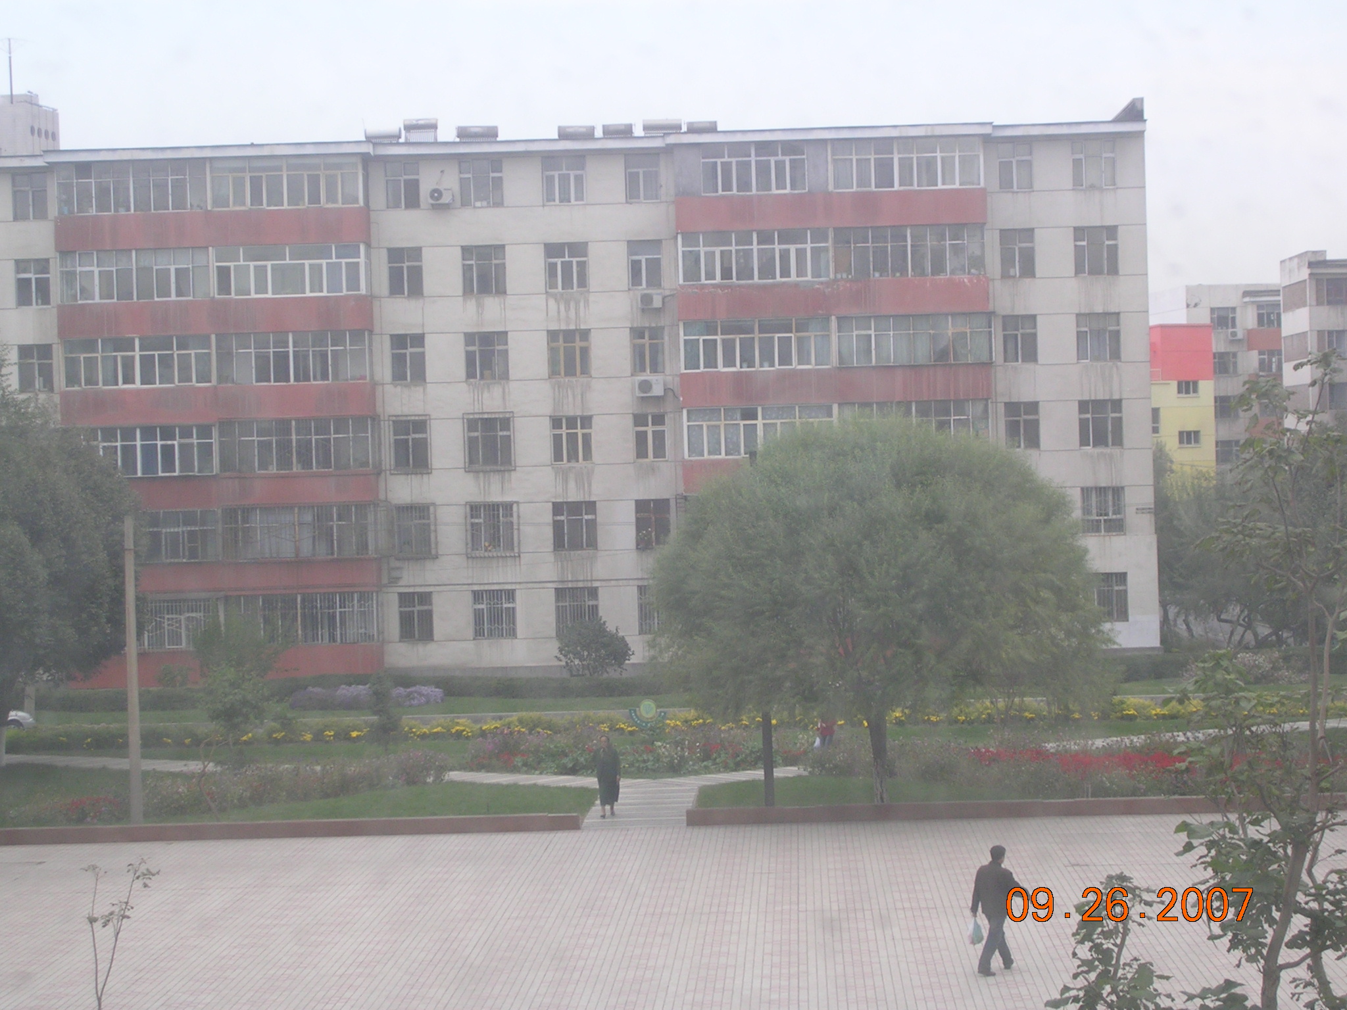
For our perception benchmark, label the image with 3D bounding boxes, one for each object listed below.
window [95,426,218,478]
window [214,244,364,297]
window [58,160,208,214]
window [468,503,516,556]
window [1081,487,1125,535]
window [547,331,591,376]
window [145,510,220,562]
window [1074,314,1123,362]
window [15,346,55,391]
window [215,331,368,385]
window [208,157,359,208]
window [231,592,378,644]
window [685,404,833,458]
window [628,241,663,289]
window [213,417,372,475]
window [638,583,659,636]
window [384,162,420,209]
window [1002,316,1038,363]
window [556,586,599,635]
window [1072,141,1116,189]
[{"bbox_3d":[-17.224,-1.745,109.105,4.518,1.562,0.200,-2,0,0],"label":"window"},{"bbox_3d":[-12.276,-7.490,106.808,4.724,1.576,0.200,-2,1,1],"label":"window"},{"bbox_3d":[-17.945,-10.554,111.129,4.986,1.640,0.200,-2,0,2],"label":"window"},{"bbox_3d":[-5.840,0.781,107.978,1.547,1.687,0.350,-2,1,1],"label":"window"},{"bbox_3d":[14.458,0.195,112.547,1.470,1.557,0.150,-2,1,2],"label":"window"},{"bbox_3d":[-3.433,-4.993,110.263,1.378,1.521,0.150,-2,0,0],"label":"window"},{"bbox_3d":[-17.225,1.047,109.116,4.791,1.647,0.200,-2,0,0],"label":"window"},{"bbox_3d":[14.292,-5.613,112.466,1.480,1.609,0.150,-2,1,2],"label":"window"},{"bbox_3d":[-21.030,-4.487,110.175,1.239,1.489,0.150,-2,0,0],"label":"window"},{"bbox_3d":[-12.656,-4.888,111.025,5.051,1.637,0.200,-2,0,2],"label":"window"},{"bbox_3d":[-12.469,-10.312,107.163,4.772,1.523,0.150,-2,1,1],"label":"window"},{"bbox_3d":[-12.048,3.673,109.153,4.727,1.546,0.200,-2,0,0],"label":"window"},{"bbox_3d":[2.761,-2.389,107.740,4.699,1.559,0.150,-2,1,1],"label":"window"},{"bbox_3d":[-0.949,-8.119,112.986,1.138,1.599,0.150,-2,1,2],"label":"window"},{"bbox_3d":[-12.242,-1.921,108.134,5.018,1.692,0.150,-2,1,1],"label":"window"},{"bbox_3d":[-0.623,3.558,113.150,1.140,1.655,0.150,-2,1,2],"label":"window"},{"bbox_3d":[-8.869,-10.431,109.110,1.123,1.512,0.150,-2,1,1],"label":"window"},{"bbox_3d":[11.670,-5.568,112.562,1.169,1.607,0.150,-2,1,2],"label":"window"},{"bbox_3d":[-3.135,3.415,108.606,1.411,1.554,0.150,-2,1,1],"label":"window"},{"bbox_3d":[14.126,-11.433,112.384,1.450,1.576,0.150,-2,1,2],"label":"window"}]

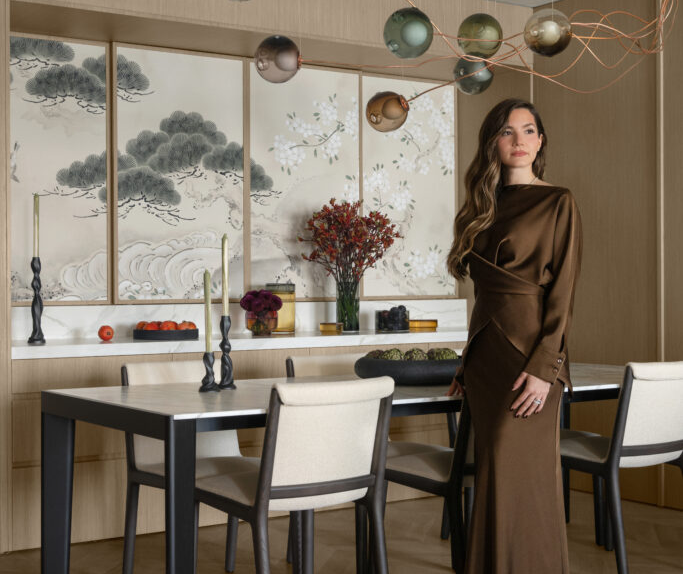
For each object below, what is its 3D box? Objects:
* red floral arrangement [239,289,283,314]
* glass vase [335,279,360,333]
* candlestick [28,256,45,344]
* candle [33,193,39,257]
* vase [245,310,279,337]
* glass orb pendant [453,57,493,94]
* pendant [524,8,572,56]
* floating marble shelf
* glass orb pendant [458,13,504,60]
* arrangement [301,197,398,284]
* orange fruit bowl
[{"bbox_3d":[-0.403,0.072,6.011,0.214,0.118,0.198,0,0,0],"label":"red floral arrangement"},{"bbox_3d":[0.033,0.103,6.372,0.127,0.283,0.127,0,0,0],"label":"glass vase"},{"bbox_3d":[-1.295,0.060,5.077,0.074,0.376,0.074,0,0,-34],"label":"candlestick"},{"bbox_3d":[-1.299,-0.261,5.077,0.023,0.275,0.023,0,0,-34],"label":"candle"},{"bbox_3d":[-0.400,0.181,6.013,0.164,0.136,0.164,0,0,0],"label":"vase"},{"bbox_3d":[0.547,-0.872,4.947,0.164,0.164,0.164,0,0,0],"label":"glass orb pendant"},{"bbox_3d":[0.755,-0.932,4.360,0.171,0.171,0.171,0,0,0],"label":"pendant"},{"bbox_3d":[-0.332,0.272,5.959,2.867,0.053,0.547,0,0,-34],"label":"floating marble shelf"},{"bbox_3d":[0.531,-0.968,4.599,0.170,0.170,0.170,0,0,0],"label":"glass orb pendant"},{"bbox_3d":[0.043,-0.247,6.355,0.533,0.457,0.464,0,0,-35],"label":"arrangement"},{"bbox_3d":[-0.848,0.210,5.776,0.315,0.098,0.315,0,0,0],"label":"orange fruit bowl"}]

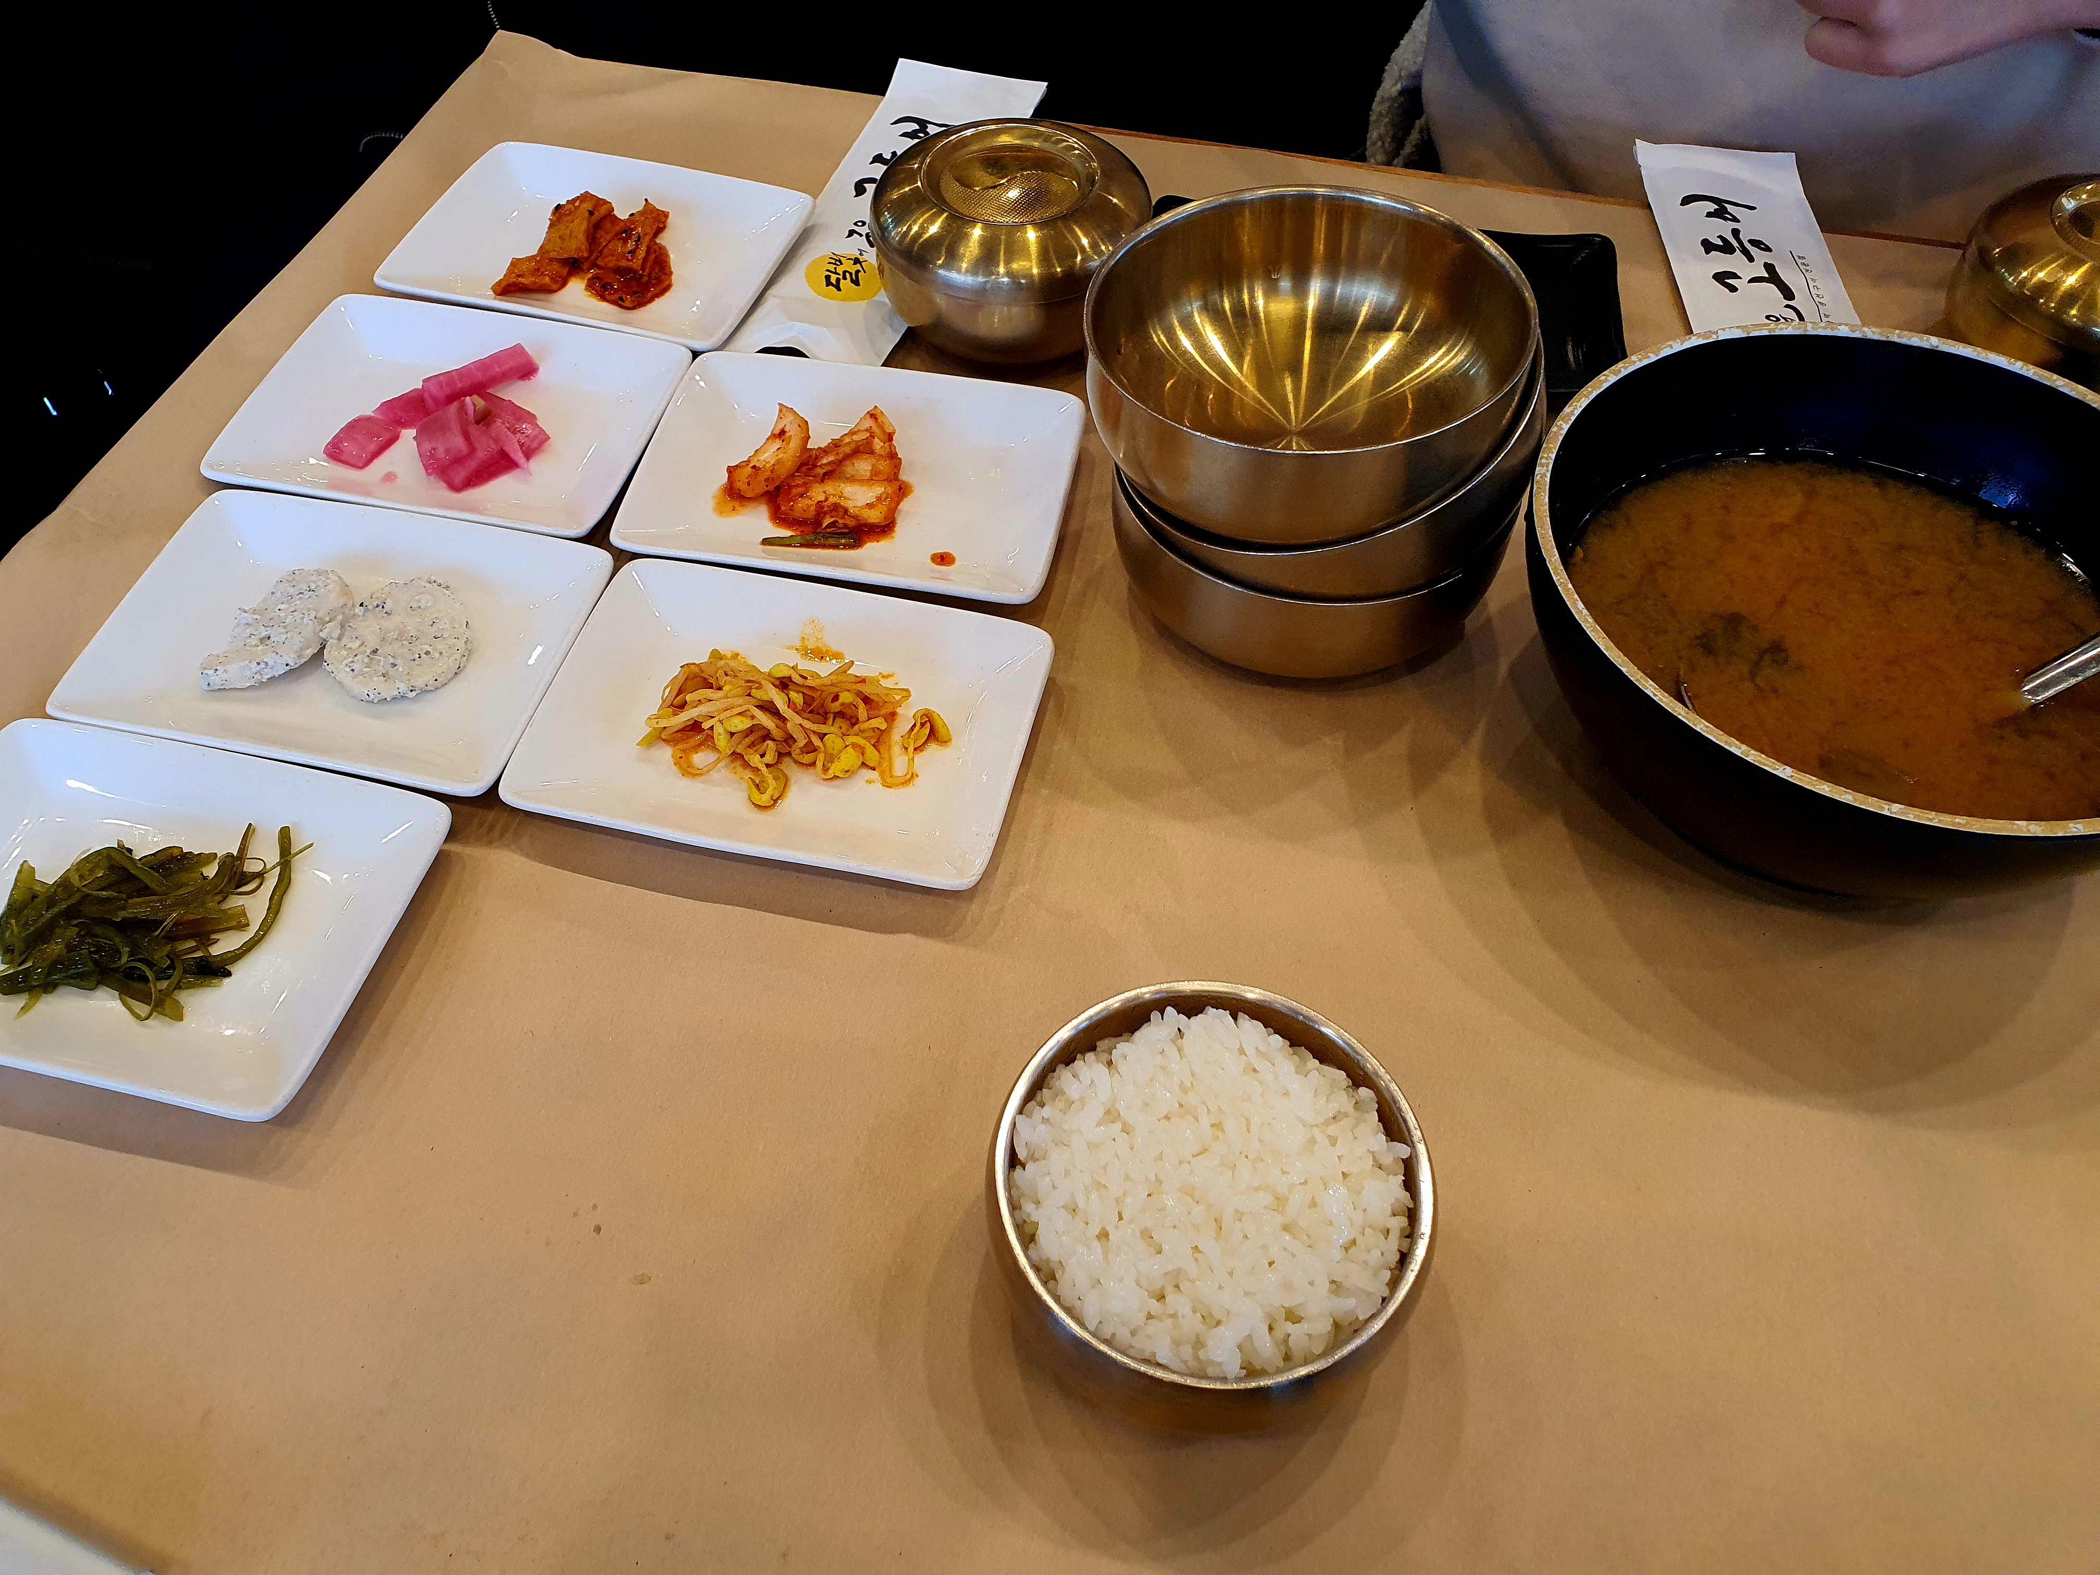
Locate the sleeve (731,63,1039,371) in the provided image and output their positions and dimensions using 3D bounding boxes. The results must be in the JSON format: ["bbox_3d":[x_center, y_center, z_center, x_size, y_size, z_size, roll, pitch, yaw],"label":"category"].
[{"bbox_3d":[-0.075,-0.262,0.713,0.074,0.012,0.225,15,55,10],"label":"sleeve"}]

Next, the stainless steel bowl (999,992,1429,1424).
[{"bbox_3d":[0.041,0.111,0.419,0.113,0.052,0.113,0,54,0],"label":"stainless steel bowl"}]

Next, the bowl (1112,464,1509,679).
[{"bbox_3d":[0.092,-0.097,0.568,0.139,0.057,0.139,1,54,0],"label":"bowl"}]

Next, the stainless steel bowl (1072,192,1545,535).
[{"bbox_3d":[0.083,-0.132,0.515,0.138,0.057,0.138,-1,52,3],"label":"stainless steel bowl"}]

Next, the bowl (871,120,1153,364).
[{"bbox_3d":[-0.016,-0.228,0.658,0.116,0.063,0.116,0,54,0],"label":"bowl"}]

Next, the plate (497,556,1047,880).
[{"bbox_3d":[-0.086,-0.018,0.530,0.161,0.022,0.115,11,55,7],"label":"plate"}]

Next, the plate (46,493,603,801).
[{"bbox_3d":[-0.243,-0.048,0.550,0.161,0.022,0.115,10,55,7],"label":"plate"}]

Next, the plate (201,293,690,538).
[{"bbox_3d":[-0.230,-0.139,0.616,0.161,0.022,0.115,10,55,6],"label":"plate"}]

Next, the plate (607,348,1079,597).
[{"bbox_3d":[-0.072,-0.113,0.599,0.161,0.022,0.115,8,54,5],"label":"plate"}]

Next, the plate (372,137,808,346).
[{"bbox_3d":[-0.191,-0.228,0.681,0.161,0.022,0.115,13,55,9],"label":"plate"}]

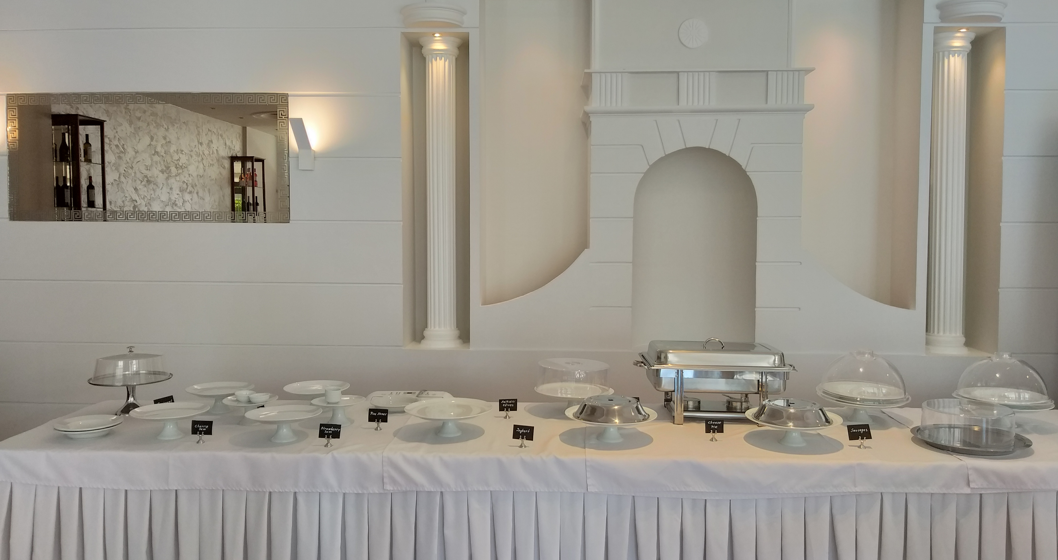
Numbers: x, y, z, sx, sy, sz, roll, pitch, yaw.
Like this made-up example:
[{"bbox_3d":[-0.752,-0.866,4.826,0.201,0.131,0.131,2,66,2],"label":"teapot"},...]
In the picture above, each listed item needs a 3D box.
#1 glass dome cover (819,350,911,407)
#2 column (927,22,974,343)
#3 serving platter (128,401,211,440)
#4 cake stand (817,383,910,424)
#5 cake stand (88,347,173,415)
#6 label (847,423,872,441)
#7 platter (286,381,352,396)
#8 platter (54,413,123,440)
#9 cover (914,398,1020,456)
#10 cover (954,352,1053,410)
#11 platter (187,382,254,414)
[{"bbox_3d":[1.278,0.360,3.034,0.330,0.180,0.330,0,3,3],"label":"glass dome cover"},{"bbox_3d":[1.906,-0.383,3.601,0.200,1.410,0.200,0,3,3],"label":"column"},{"bbox_3d":[-1.305,0.521,2.893,0.268,0.096,0.268,0,3,0],"label":"serving platter"},{"bbox_3d":[1.272,0.497,3.041,0.325,0.095,0.325,0,3,3],"label":"cake stand"},{"bbox_3d":[-1.591,0.400,3.175,0.311,0.261,0.311,0,3,3],"label":"cake stand"},{"bbox_3d":[1.137,0.523,2.735,0.073,0.050,0.006,-11,-6,28],"label":"label"},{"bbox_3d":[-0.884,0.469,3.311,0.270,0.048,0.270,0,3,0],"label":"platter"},{"bbox_3d":[-1.561,0.526,2.816,0.229,0.046,0.229,0,3,3],"label":"platter"},{"bbox_3d":[1.536,0.507,2.789,0.288,0.113,0.288,0,3,0],"label":"cover"},{"bbox_3d":[1.790,0.364,2.998,0.330,0.180,0.330,0,3,3],"label":"cover"},{"bbox_3d":[-1.282,0.497,3.291,0.272,0.100,0.272,0,3,0],"label":"platter"}]

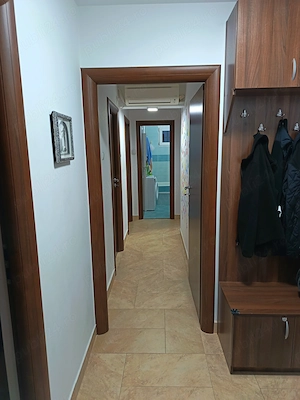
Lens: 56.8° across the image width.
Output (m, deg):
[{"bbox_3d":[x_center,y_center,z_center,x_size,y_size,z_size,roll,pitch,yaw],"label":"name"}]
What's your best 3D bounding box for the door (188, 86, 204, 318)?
[{"bbox_3d":[0.455,0.016,2.739,0.045,2.020,0.820,-1,10,2],"label":"door"}]

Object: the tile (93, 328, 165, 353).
[{"bbox_3d":[-0.161,1.154,2.278,0.585,0.010,0.297,-1,10,2],"label":"tile"}]

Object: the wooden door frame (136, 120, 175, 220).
[{"bbox_3d":[0.132,-0.626,6.051,0.785,2.110,0.150,-1,10,2],"label":"wooden door frame"}]

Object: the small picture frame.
[{"bbox_3d":[-0.497,-0.351,1.582,0.025,0.258,0.305,-1,10,2],"label":"small picture frame"}]

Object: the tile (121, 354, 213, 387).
[{"bbox_3d":[0.114,1.206,1.971,0.602,0.010,0.299,-1,10,2],"label":"tile"}]

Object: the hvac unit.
[{"bbox_3d":[0.032,-1.565,4.176,0.785,0.285,0.205,-1,10,2],"label":"hvac unit"}]

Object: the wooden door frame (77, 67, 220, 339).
[{"bbox_3d":[0.024,0.082,2.226,0.986,2.110,0.160,-1,10,2],"label":"wooden door frame"}]

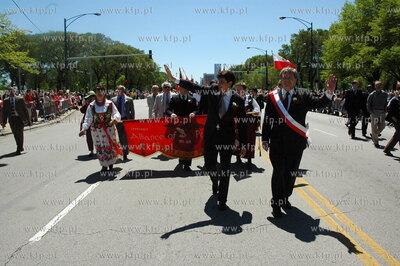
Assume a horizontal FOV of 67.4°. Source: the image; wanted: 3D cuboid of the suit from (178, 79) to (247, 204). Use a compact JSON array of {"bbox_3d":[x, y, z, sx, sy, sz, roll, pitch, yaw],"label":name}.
[{"bbox_3d":[0.163,0.098,3.920,0.850,1.600,0.600,1,8,11],"label":"suit"}]

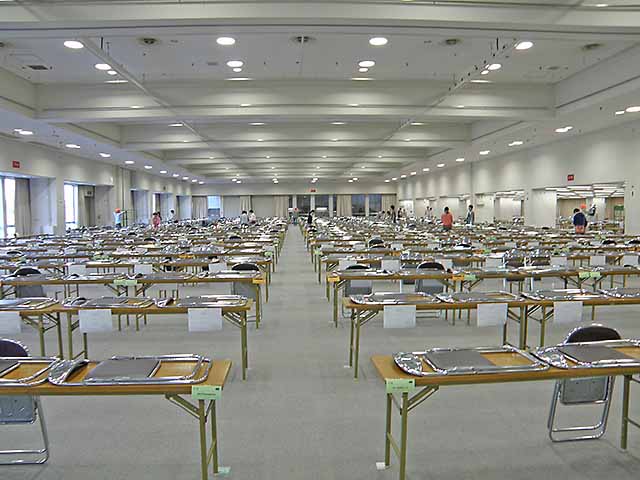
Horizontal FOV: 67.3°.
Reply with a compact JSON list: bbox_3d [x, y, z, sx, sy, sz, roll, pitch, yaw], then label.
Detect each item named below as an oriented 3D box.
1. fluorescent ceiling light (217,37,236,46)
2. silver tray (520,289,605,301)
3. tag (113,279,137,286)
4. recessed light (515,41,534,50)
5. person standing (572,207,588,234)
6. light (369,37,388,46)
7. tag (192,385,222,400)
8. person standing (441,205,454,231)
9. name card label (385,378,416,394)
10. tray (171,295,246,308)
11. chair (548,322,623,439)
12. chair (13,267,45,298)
[{"bbox_3d":[-2.081,-4.418,10.697,0.380,0.080,0.380,0,4,-3],"label":"fluorescent ceiling light"},{"bbox_3d":[2.587,0.581,5.128,0.830,0.060,0.440,0,4,-3],"label":"silver tray"},{"bbox_3d":[-2.607,0.567,6.410,0.320,0.080,0.010,0,4,-3],"label":"tag"},{"bbox_3d":[4.039,-3.838,9.485,0.340,0.060,0.340,-1,4,-3],"label":"recessed light"},{"bbox_3d":[9.168,-0.269,16.918,0.500,1.640,0.360,0,4,-5],"label":"person standing"},{"bbox_3d":[1.137,-3.830,9.276,0.340,0.060,0.340,-1,4,-3],"label":"light"},{"bbox_3d":[-0.579,0.782,2.460,0.150,0.075,0.005,-1,4,-3],"label":"tag"},{"bbox_3d":[4.975,-0.454,18.800,0.470,1.630,0.300,-1,4,-3],"label":"person standing"},{"bbox_3d":[0.422,0.766,2.510,0.154,0.075,0.005,-1,4,-3],"label":"name card label"},{"bbox_3d":[-1.142,0.600,4.839,0.790,0.060,0.450,0,4,-3],"label":"tray"},{"bbox_3d":[1.860,0.995,3.371,0.450,0.850,0.340,0,4,-5],"label":"chair"},{"bbox_3d":[-4.170,0.800,6.850,0.450,0.840,0.440,-1,4,-3],"label":"chair"}]

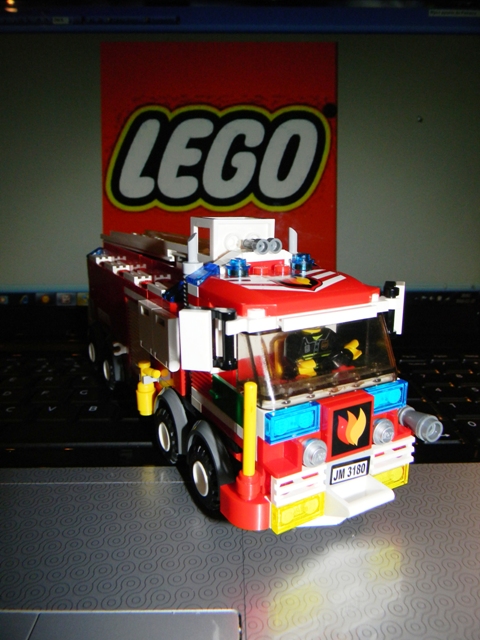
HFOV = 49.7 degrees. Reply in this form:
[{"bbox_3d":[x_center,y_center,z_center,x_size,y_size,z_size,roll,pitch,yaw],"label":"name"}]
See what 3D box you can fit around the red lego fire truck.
[{"bbox_3d":[-0.014,0.000,0.217,0.077,0.087,0.203,-8,17,-28],"label":"red lego fire truck"}]

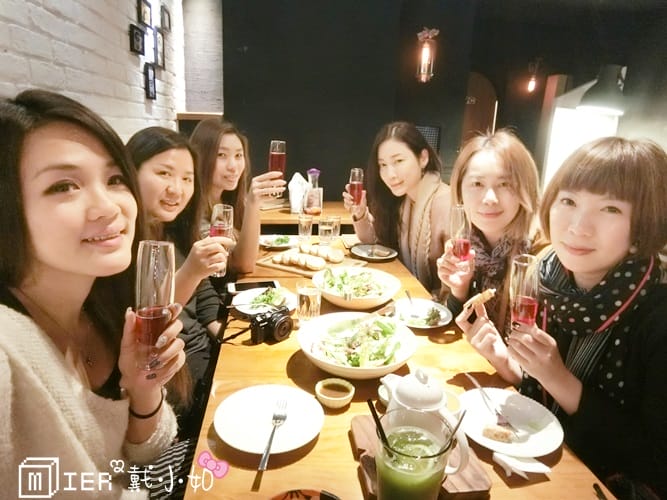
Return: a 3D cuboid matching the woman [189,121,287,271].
[{"bbox_3d":[-0.372,0.164,1.589,0.620,1.290,0.500,7,17,16],"label":"woman"}]

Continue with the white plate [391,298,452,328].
[{"bbox_3d":[0.242,0.192,1.178,0.205,0.025,0.205,2,16,-1],"label":"white plate"}]

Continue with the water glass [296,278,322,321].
[{"bbox_3d":[-0.069,0.143,1.157,0.068,0.102,0.068,3,16,0],"label":"water glass"}]

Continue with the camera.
[{"bbox_3d":[-0.154,0.194,1.044,0.062,0.064,0.104,14,20,34],"label":"camera"}]

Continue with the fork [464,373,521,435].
[{"bbox_3d":[0.311,0.300,0.804,0.025,0.020,0.176,-3,23,-17],"label":"fork"}]

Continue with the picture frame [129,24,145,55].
[{"bbox_3d":[-1.003,-1.077,2.073,0.020,0.125,0.159,0,17,-8],"label":"picture frame"}]

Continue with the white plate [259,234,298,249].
[{"bbox_3d":[-0.260,-0.032,1.903,0.198,0.026,0.198,-1,17,-8],"label":"white plate"}]

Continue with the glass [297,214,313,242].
[{"bbox_3d":[-0.142,-0.101,1.990,0.070,0.116,0.070,-1,17,-8],"label":"glass"}]

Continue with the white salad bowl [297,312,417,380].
[{"bbox_3d":[0.056,0.234,0.951,0.268,0.074,0.268,1,17,0],"label":"white salad bowl"}]

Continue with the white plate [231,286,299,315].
[{"bbox_3d":[-0.200,0.162,1.210,0.205,0.025,0.205,2,16,-1],"label":"white plate"}]

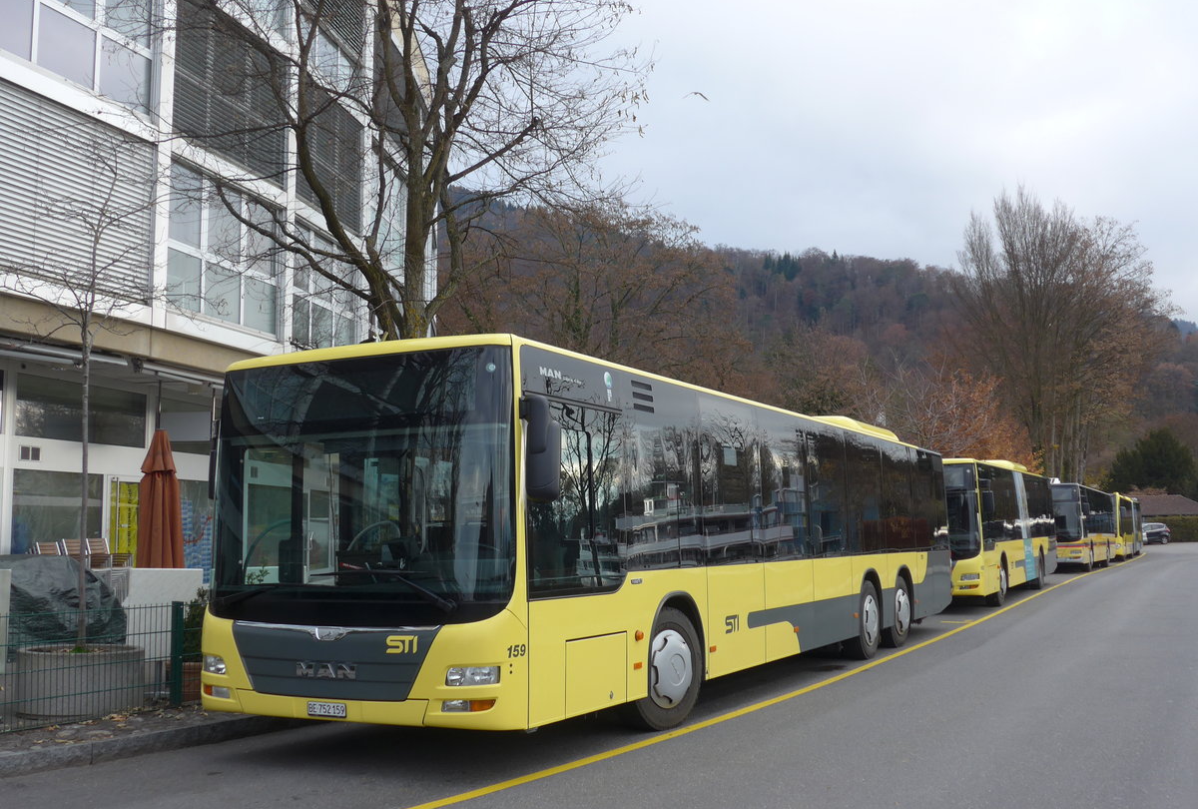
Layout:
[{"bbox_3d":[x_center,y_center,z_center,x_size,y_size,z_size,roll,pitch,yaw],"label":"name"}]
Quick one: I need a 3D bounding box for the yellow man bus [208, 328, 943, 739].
[{"bbox_3d":[1.327,1.443,13.852,2.580,2.980,13.675,-3,-7,26],"label":"yellow man bus"}]

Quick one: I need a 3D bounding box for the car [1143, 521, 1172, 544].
[{"bbox_3d":[38.200,9.131,88.000,4.100,1.500,1.780,2,-7,-23],"label":"car"}]

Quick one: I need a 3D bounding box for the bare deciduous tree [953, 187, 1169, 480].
[{"bbox_3d":[25.942,-2.103,70.000,12.000,20.200,12.000,-3,-7,26],"label":"bare deciduous tree"}]

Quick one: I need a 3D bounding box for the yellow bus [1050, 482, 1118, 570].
[{"bbox_3d":[15.834,4.141,42.678,2.550,2.980,11.938,-3,-7,26],"label":"yellow bus"}]

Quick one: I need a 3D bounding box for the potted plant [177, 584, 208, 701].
[{"bbox_3d":[-3.345,1.997,10.450,0.500,1.000,0.600,-3,-7,26],"label":"potted plant"}]

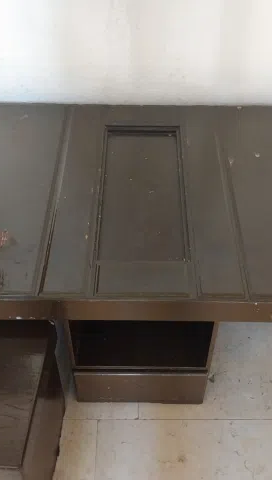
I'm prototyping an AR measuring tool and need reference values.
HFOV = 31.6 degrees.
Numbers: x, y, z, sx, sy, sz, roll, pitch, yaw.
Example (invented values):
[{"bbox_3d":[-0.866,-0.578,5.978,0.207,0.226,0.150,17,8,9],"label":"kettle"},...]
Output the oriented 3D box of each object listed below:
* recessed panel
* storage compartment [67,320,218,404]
[{"bbox_3d":[0.014,-0.110,1.099,0.183,0.022,0.434,1,48,1],"label":"recessed panel"},{"bbox_3d":[0.015,0.113,1.229,0.309,0.386,0.451,1,48,1],"label":"storage compartment"}]

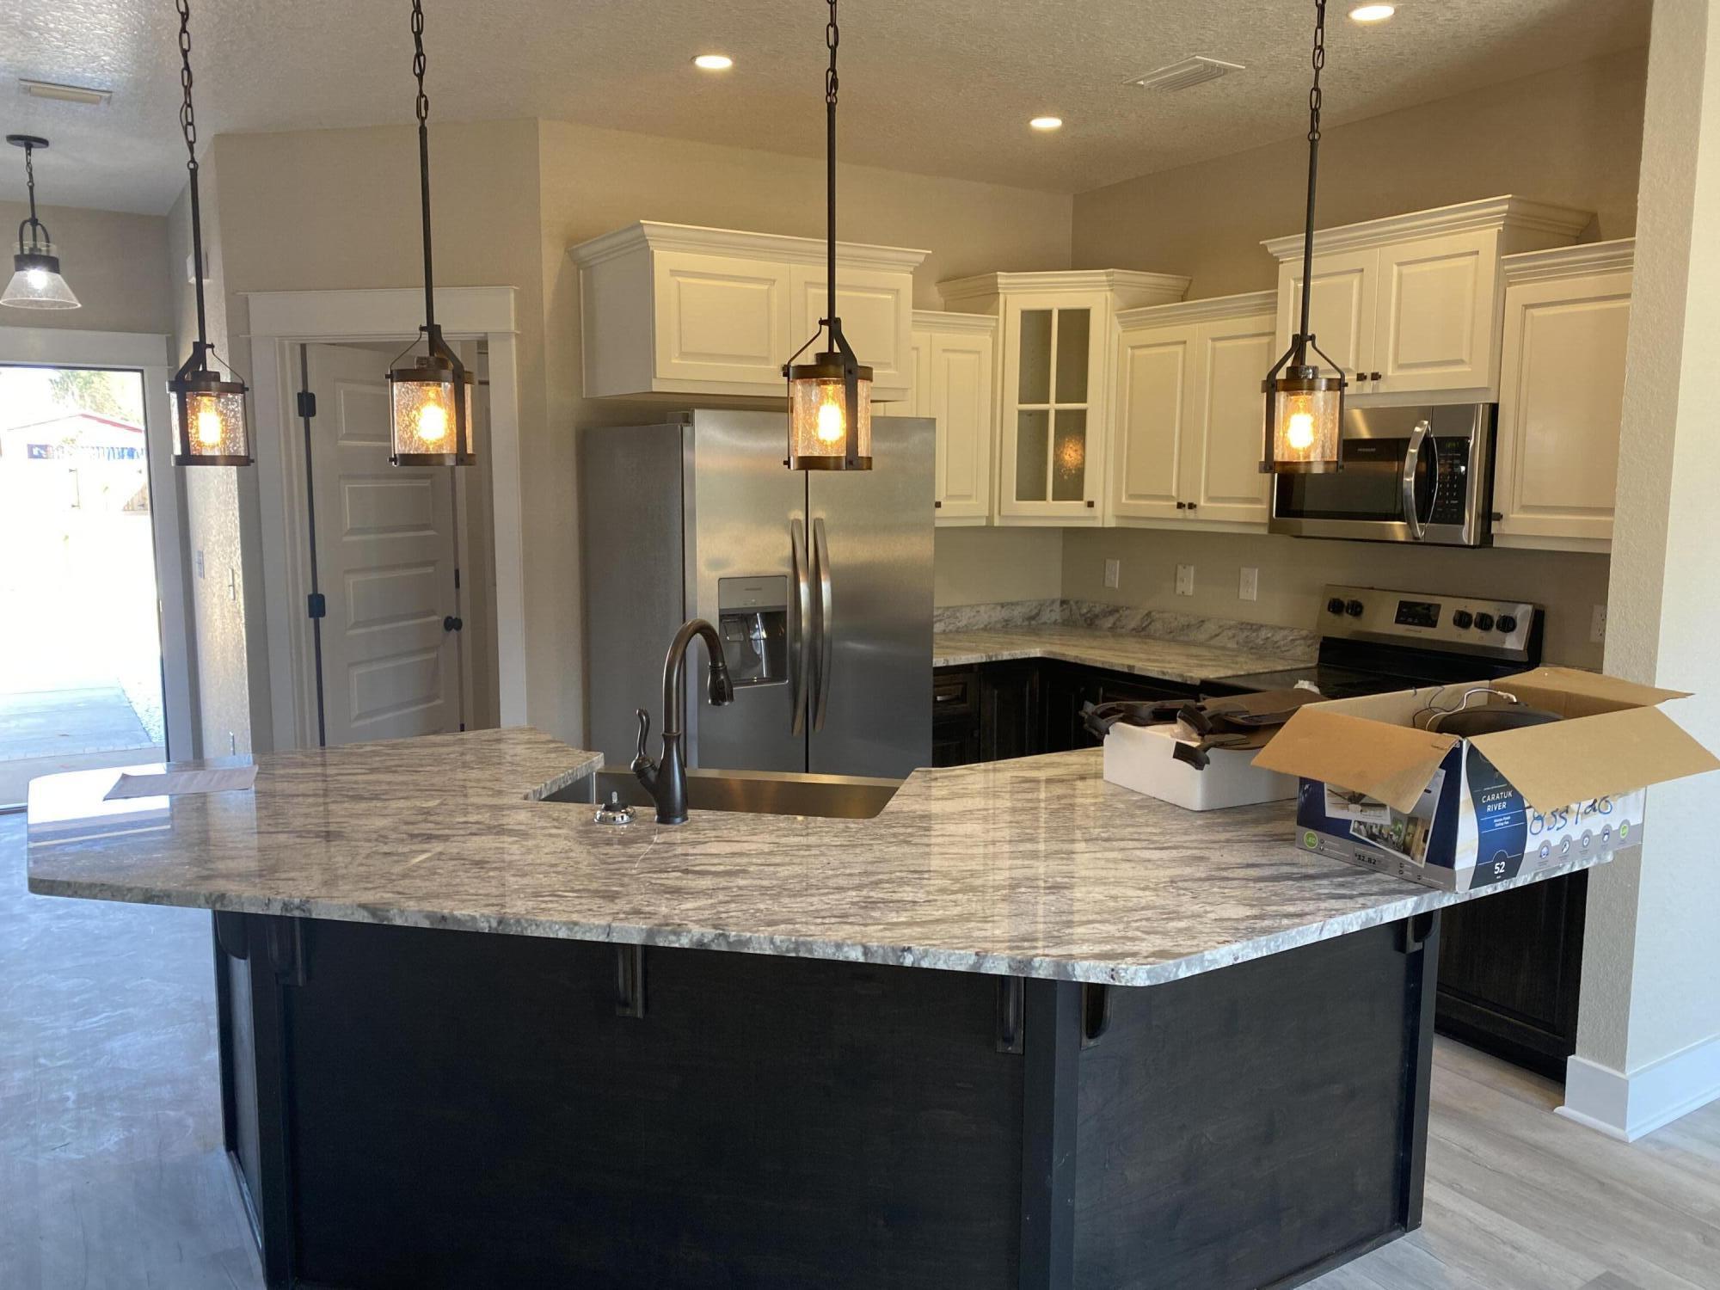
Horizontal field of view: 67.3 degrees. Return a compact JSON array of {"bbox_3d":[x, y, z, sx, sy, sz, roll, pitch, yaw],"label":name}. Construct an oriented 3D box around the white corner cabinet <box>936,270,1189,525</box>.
[{"bbox_3d":[0.814,-0.976,5.271,0.993,0.953,0.779,2,8,13],"label":"white corner cabinet"}]

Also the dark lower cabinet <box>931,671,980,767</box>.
[{"bbox_3d":[0.146,0.478,4.994,0.310,0.880,0.630,-5,9,-31],"label":"dark lower cabinet"}]

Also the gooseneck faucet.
[{"bbox_3d":[-0.353,0.131,2.563,0.120,0.374,0.294,3,8,16],"label":"gooseneck faucet"}]

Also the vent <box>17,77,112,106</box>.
[{"bbox_3d":[-2.515,-1.743,4.099,0.250,0.018,0.190,-4,9,-31],"label":"vent"}]

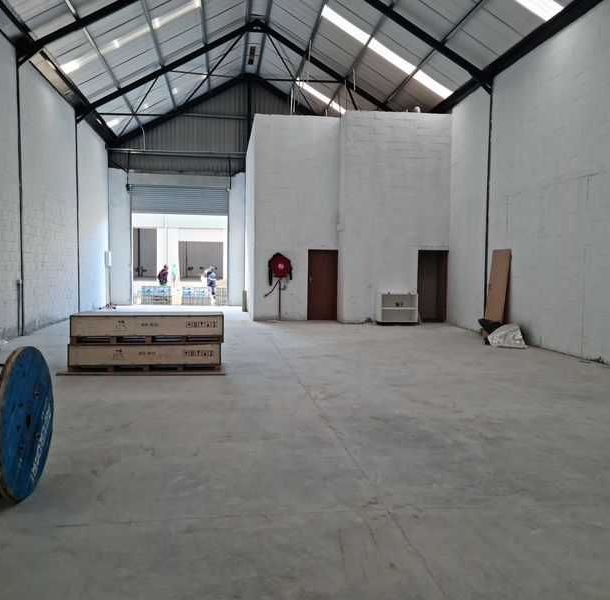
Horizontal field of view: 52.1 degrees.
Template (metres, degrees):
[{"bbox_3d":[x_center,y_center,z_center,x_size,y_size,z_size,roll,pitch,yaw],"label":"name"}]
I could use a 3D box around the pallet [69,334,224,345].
[{"bbox_3d":[-2.286,0.557,9.235,2.140,0.110,0.620,0,3,-8],"label":"pallet"}]

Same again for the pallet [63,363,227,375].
[{"bbox_3d":[-2.333,0.978,9.232,2.170,0.125,0.640,0,3,-8],"label":"pallet"}]

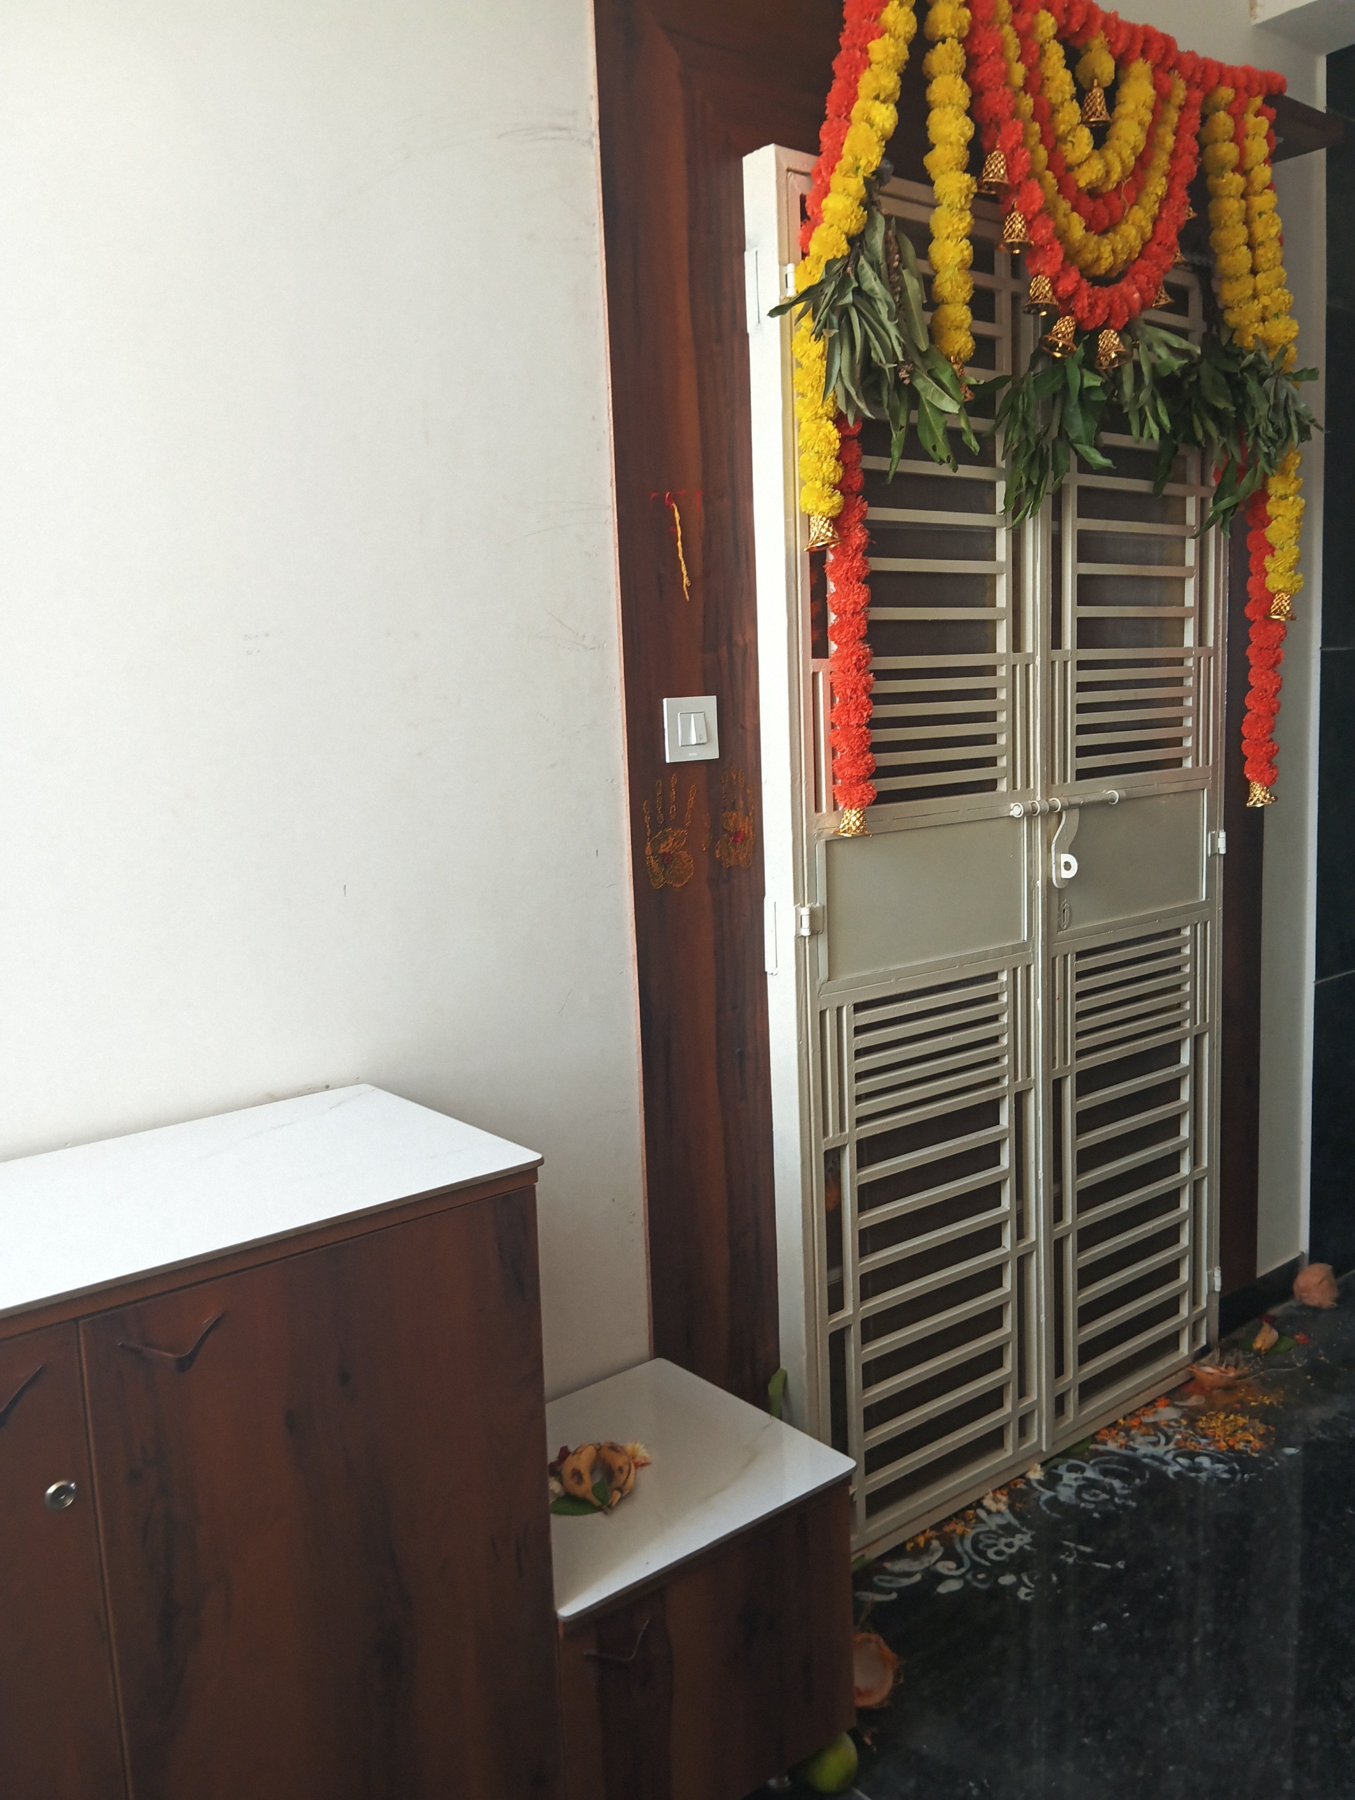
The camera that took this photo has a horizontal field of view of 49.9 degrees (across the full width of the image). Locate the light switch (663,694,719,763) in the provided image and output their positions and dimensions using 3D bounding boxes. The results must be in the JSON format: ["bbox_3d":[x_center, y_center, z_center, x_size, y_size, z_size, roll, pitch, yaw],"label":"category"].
[{"bbox_3d":[0.021,-0.240,2.053,0.089,0.089,0.012,-9,10,-37],"label":"light switch"}]

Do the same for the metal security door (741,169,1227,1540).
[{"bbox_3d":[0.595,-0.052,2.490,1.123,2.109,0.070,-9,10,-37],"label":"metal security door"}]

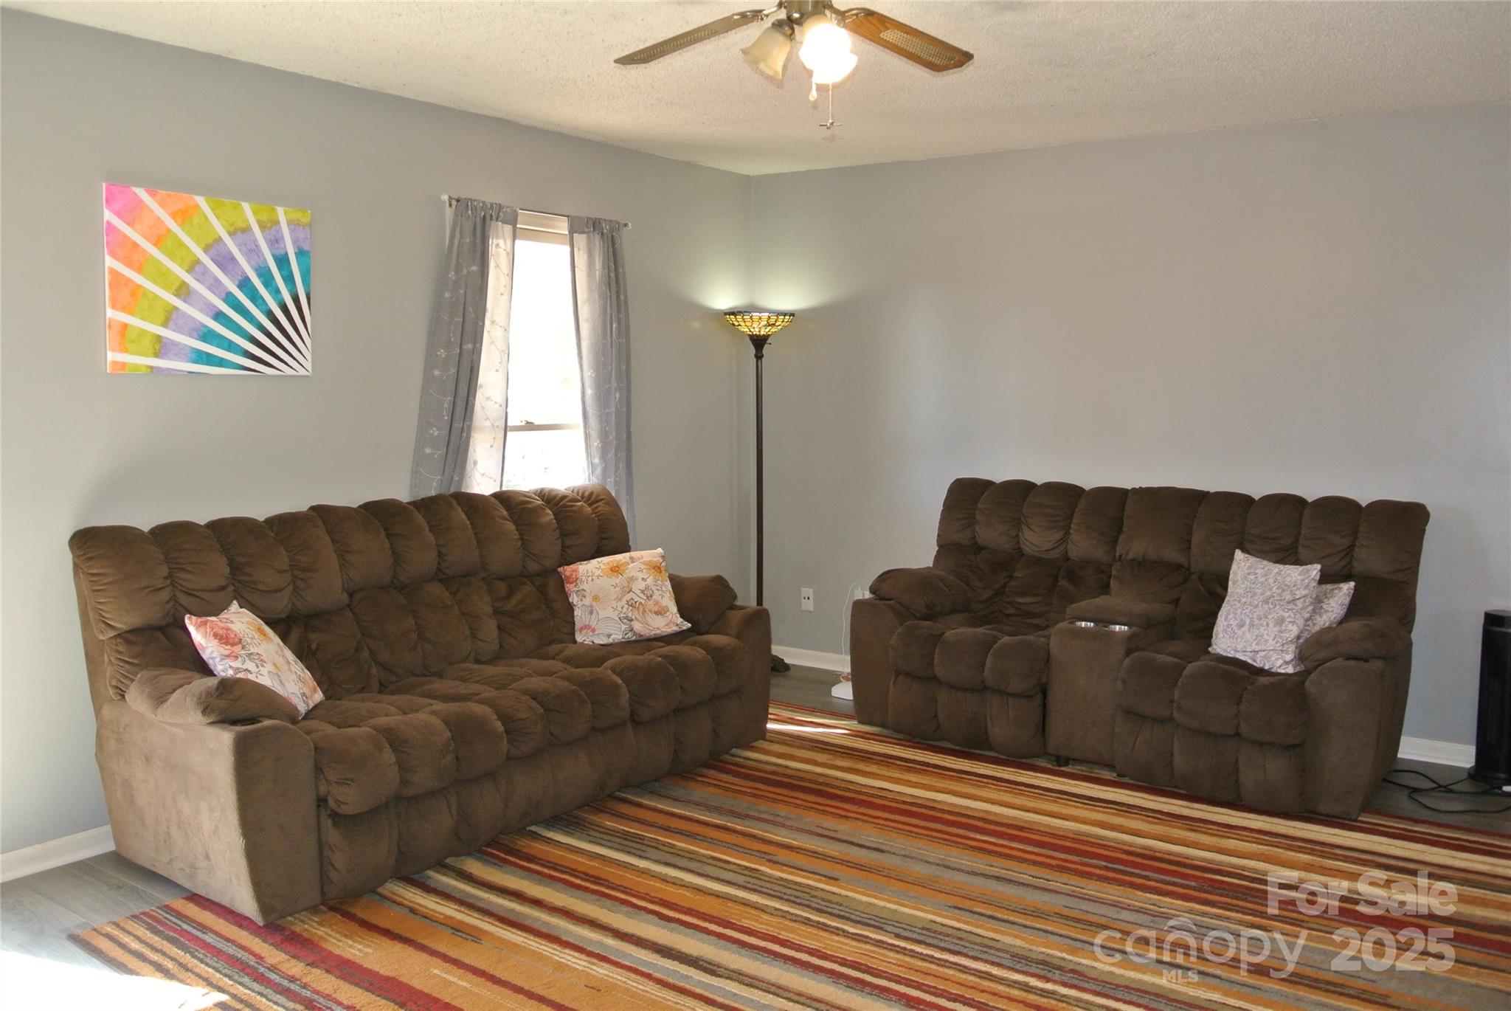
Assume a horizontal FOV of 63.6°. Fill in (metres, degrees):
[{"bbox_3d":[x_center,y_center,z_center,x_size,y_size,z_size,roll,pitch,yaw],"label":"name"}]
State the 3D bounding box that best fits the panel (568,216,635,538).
[{"bbox_3d":[-0.649,-0.335,5.188,0.090,1.750,0.410,5,7,35],"label":"panel"}]

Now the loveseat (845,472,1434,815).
[{"bbox_3d":[1.427,0.446,4.709,1.980,0.990,0.900,5,8,37],"label":"loveseat"}]

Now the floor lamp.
[{"bbox_3d":[0.032,-0.067,5.978,0.345,1.765,0.345,0,6,0],"label":"floor lamp"}]

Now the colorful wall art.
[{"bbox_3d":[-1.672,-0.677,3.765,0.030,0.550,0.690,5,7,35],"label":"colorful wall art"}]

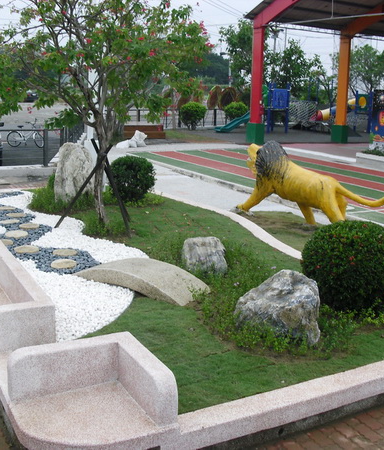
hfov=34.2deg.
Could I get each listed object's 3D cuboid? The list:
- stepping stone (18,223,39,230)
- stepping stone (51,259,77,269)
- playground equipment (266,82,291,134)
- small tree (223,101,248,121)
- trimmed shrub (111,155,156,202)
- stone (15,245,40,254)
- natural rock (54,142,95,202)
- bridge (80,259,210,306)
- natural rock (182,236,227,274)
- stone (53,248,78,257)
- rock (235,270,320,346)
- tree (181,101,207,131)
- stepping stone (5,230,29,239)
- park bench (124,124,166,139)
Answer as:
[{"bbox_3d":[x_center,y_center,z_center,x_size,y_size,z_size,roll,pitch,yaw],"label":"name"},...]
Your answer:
[{"bbox_3d":[-2.469,0.035,9.483,0.310,0.050,0.320,-2,12,-15],"label":"stepping stone"},{"bbox_3d":[-1.516,0.462,7.405,0.296,0.040,0.296,2,13,0],"label":"stepping stone"},{"bbox_3d":[4.714,-6.344,33.795,1.200,2.700,1.200,3,12,10],"label":"playground equipment"},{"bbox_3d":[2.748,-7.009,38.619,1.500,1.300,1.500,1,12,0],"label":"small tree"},{"bbox_3d":[-1.048,-0.823,11.217,0.817,0.858,0.817,2,13,0],"label":"trimmed shrub"},{"bbox_3d":[-2.145,0.331,8.131,0.330,0.050,0.350,-2,12,-15],"label":"stone"},{"bbox_3d":[-2.130,-0.933,11.430,0.720,1.130,0.500,0,12,-5],"label":"natural rock"},{"bbox_3d":[-0.563,0.542,6.763,1.560,0.260,0.560,10,15,35],"label":"bridge"},{"bbox_3d":[0.153,0.358,7.269,0.509,0.388,0.408,2,13,0],"label":"natural rock"},{"bbox_3d":[-1.619,0.374,7.988,0.320,0.050,0.330,-2,12,-15],"label":"stone"},{"bbox_3d":[0.722,0.708,5.339,0.703,0.582,0.527,2,13,0],"label":"rock"},{"bbox_3d":[0.103,-5.900,33.865,1.423,1.523,1.423,2,13,0],"label":"tree"},{"bbox_3d":[-2.500,0.154,8.918,0.340,0.050,0.360,-2,12,-15],"label":"stepping stone"},{"bbox_3d":[-2.106,-4.142,27.871,1.782,0.560,0.520,-5,14,-28],"label":"park bench"}]

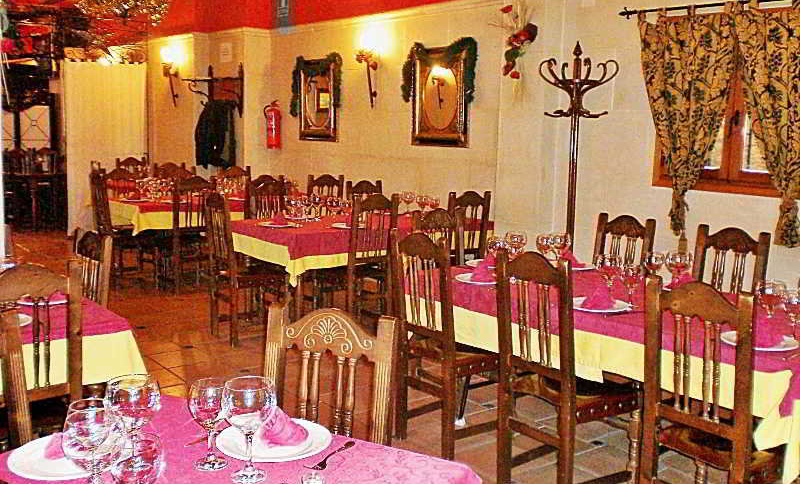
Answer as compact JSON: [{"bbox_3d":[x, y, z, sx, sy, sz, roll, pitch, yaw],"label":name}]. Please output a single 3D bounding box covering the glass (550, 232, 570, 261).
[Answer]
[{"bbox_3d":[0.790,0.068,4.016,0.106,0.198,0.106,-6,10,-40],"label":"glass"}]

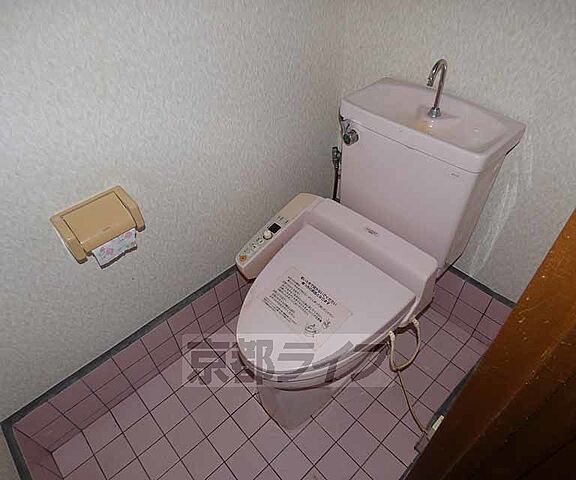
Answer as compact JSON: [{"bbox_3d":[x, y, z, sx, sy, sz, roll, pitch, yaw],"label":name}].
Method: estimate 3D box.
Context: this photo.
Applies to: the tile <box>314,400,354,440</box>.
[{"bbox_3d":[0.159,0.600,1.153,0.098,0.010,0.098,-34,52,-28],"label":"tile"}]

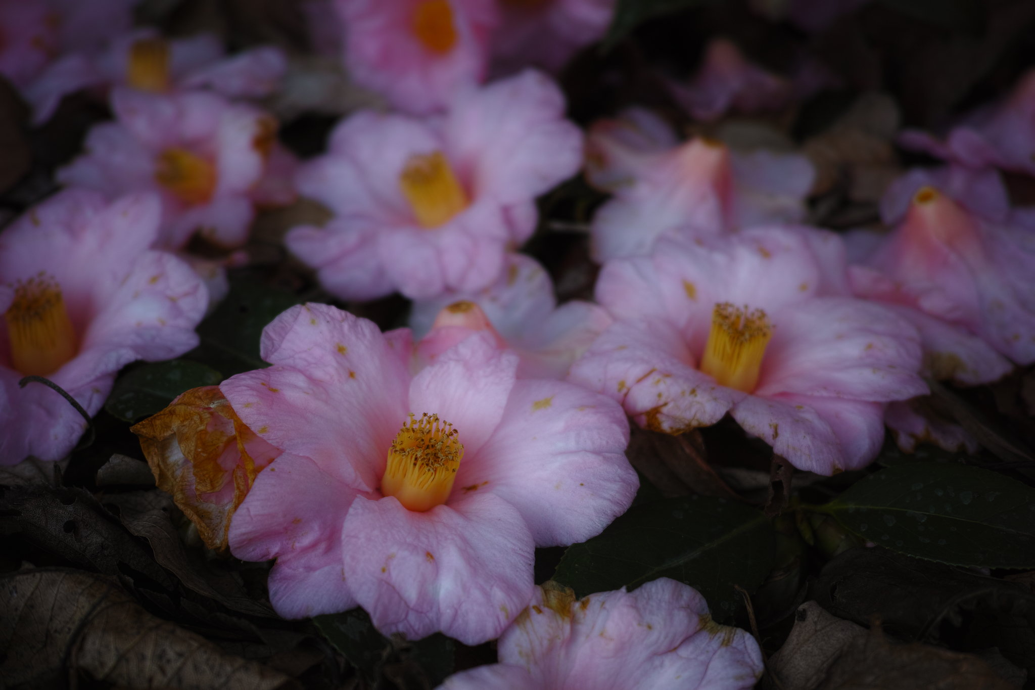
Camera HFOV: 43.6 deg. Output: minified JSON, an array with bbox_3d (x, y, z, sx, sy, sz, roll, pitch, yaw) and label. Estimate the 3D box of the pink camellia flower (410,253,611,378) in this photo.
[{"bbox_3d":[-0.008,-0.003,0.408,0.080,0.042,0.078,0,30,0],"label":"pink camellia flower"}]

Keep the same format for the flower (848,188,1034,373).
[{"bbox_3d":[0.145,-0.024,0.436,0.090,0.052,0.088,0,30,0],"label":"flower"}]

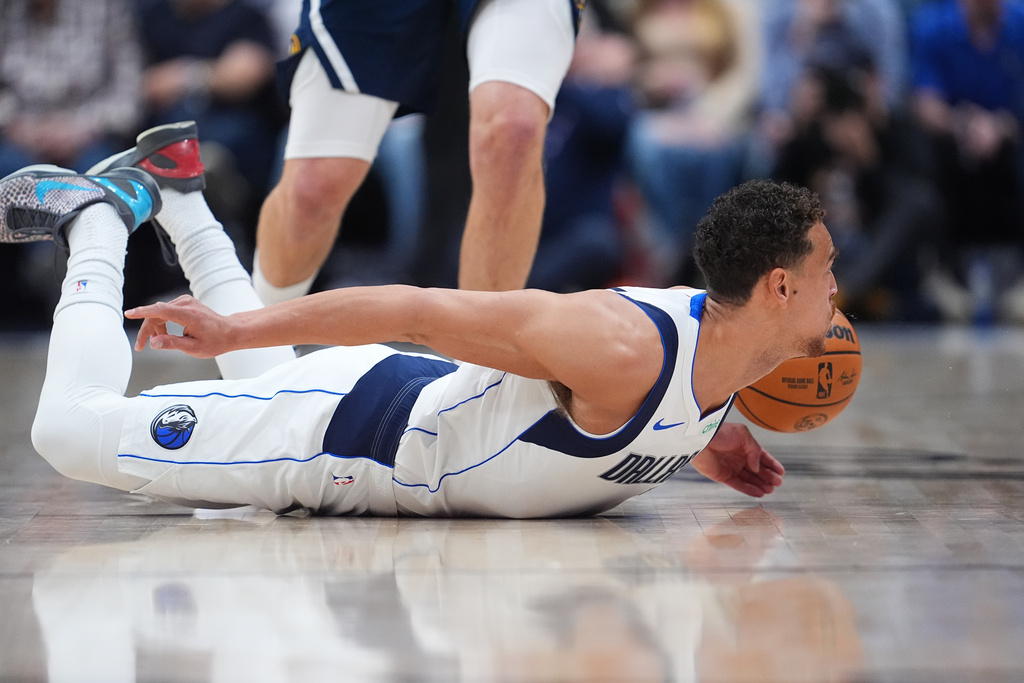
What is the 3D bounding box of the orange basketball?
[{"bbox_3d":[0.468,0.035,19.100,0.240,0.240,0.240,0,1,0],"label":"orange basketball"}]

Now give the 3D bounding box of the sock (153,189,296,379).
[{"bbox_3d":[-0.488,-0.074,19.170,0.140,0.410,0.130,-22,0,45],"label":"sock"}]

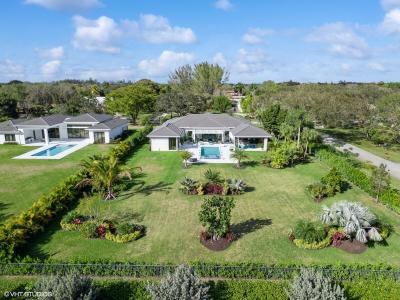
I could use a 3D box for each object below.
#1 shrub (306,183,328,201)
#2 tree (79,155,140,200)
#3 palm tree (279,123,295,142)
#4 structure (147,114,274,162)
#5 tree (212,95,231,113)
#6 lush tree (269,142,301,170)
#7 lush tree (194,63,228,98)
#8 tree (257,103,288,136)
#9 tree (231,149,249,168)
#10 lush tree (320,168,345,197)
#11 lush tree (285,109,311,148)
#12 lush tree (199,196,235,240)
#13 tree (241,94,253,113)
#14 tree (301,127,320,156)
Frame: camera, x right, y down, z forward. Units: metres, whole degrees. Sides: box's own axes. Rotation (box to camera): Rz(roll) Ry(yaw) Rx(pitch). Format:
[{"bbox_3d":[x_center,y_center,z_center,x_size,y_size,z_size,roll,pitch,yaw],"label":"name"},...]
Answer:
[{"bbox_3d":[16.317,5.660,38.717,2.930,1.930,2.780,0,13,0],"label":"shrub"},{"bbox_3d":[-12.715,3.775,38.954,8.710,6.490,8.280,0,13,0],"label":"tree"},{"bbox_3d":[19.797,-3.019,63.196,3.410,6.300,3.240,0,13,0],"label":"palm tree"},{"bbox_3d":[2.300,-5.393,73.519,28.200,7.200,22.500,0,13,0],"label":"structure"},{"bbox_3d":[11.502,-24.187,148.453,9.630,9.800,9.150,0,13,0],"label":"tree"},{"bbox_3d":[16.841,0.753,55.198,5.980,4.790,5.380,0,13,0],"label":"lush tree"},{"bbox_3d":[5.877,-35.010,156.141,20.150,27.260,19.140,0,13,0],"label":"lush tree"},{"bbox_3d":[18.244,-6.407,70.032,6.540,10.800,6.220,0,13,0],"label":"tree"},{"bbox_3d":[7.519,1.614,52.210,3.200,3.510,3.040,0,13,0],"label":"tree"},{"bbox_3d":[18.935,4.483,39.940,3.090,3.650,2.940,0,13,0],"label":"lush tree"},{"bbox_3d":[21.966,-4.420,63.354,5.010,10.050,4.760,0,13,0],"label":"lush tree"},{"bbox_3d":[1.762,7.102,28.749,3.630,4.780,3.260,0,13,0],"label":"lush tree"},{"bbox_3d":[24.799,-24.010,146.438,5.800,10.400,5.510,0,13,0],"label":"tree"},{"bbox_3d":[24.114,-1.823,60.660,3.930,6.250,3.730,0,13,0],"label":"tree"}]

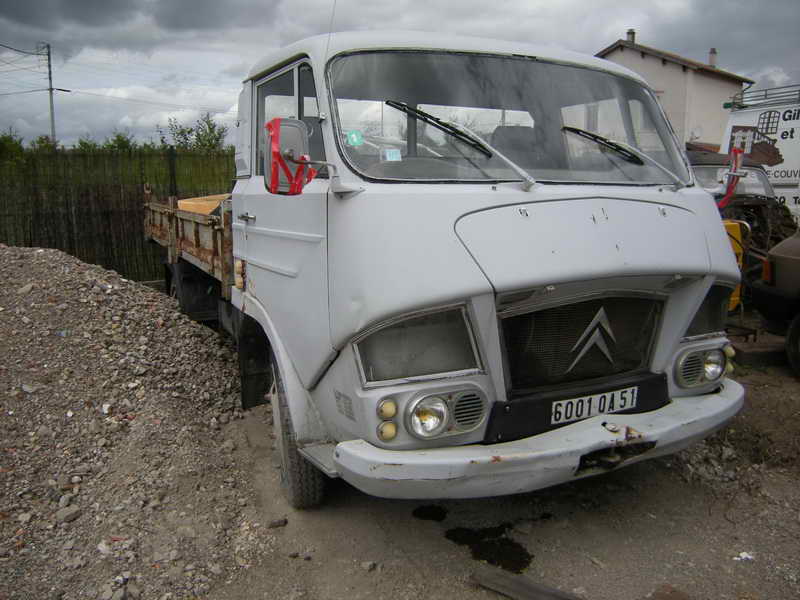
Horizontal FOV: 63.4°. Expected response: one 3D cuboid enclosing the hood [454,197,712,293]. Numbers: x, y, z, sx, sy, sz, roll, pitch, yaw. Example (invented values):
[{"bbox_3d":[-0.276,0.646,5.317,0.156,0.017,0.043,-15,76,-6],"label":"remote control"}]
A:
[{"bbox_3d":[0.807,-0.232,2.514,1.320,0.330,0.200,-5,12,-28],"label":"hood"}]

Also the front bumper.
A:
[{"bbox_3d":[0.770,0.559,2.699,2.140,0.185,0.400,-5,12,-28],"label":"front bumper"}]

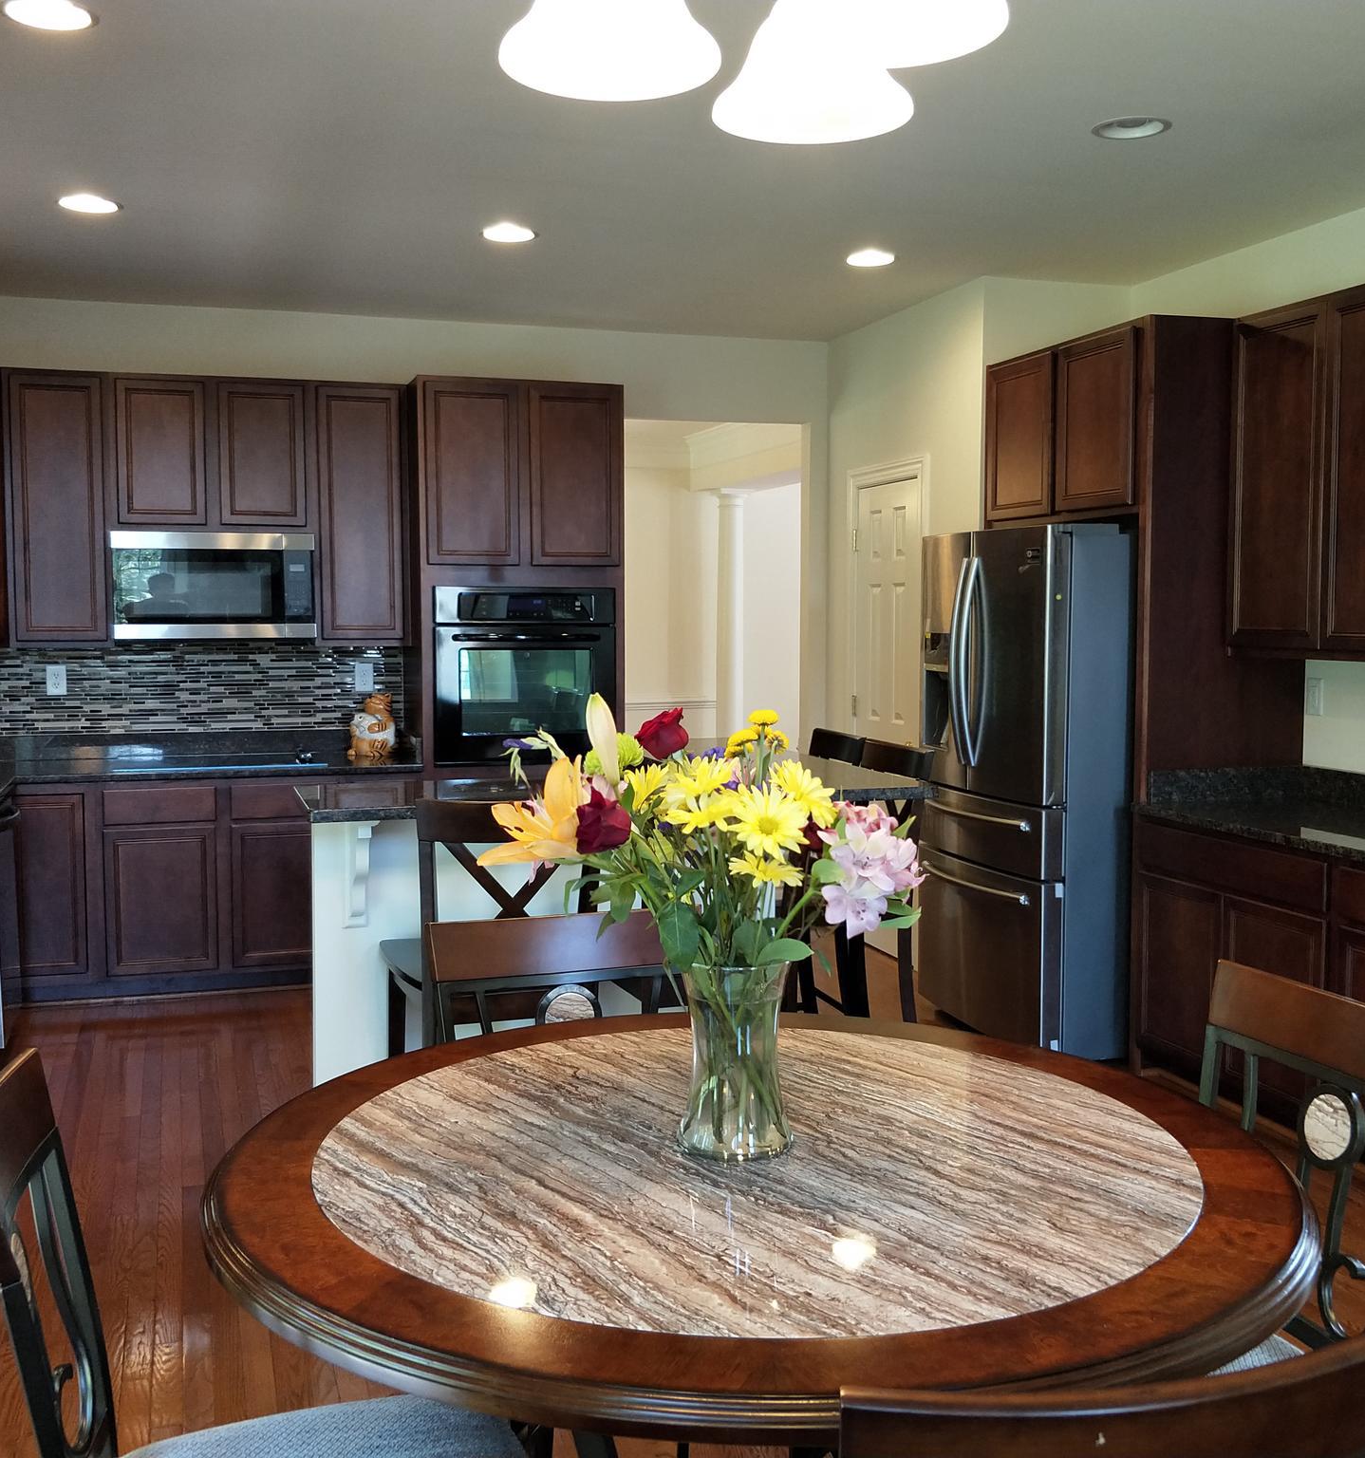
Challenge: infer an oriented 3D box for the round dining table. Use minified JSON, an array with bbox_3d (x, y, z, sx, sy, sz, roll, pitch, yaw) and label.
[{"bbox_3d":[0.080,0.922,1.711,1.210,0.925,1.210,-2,5,-20],"label":"round dining table"}]

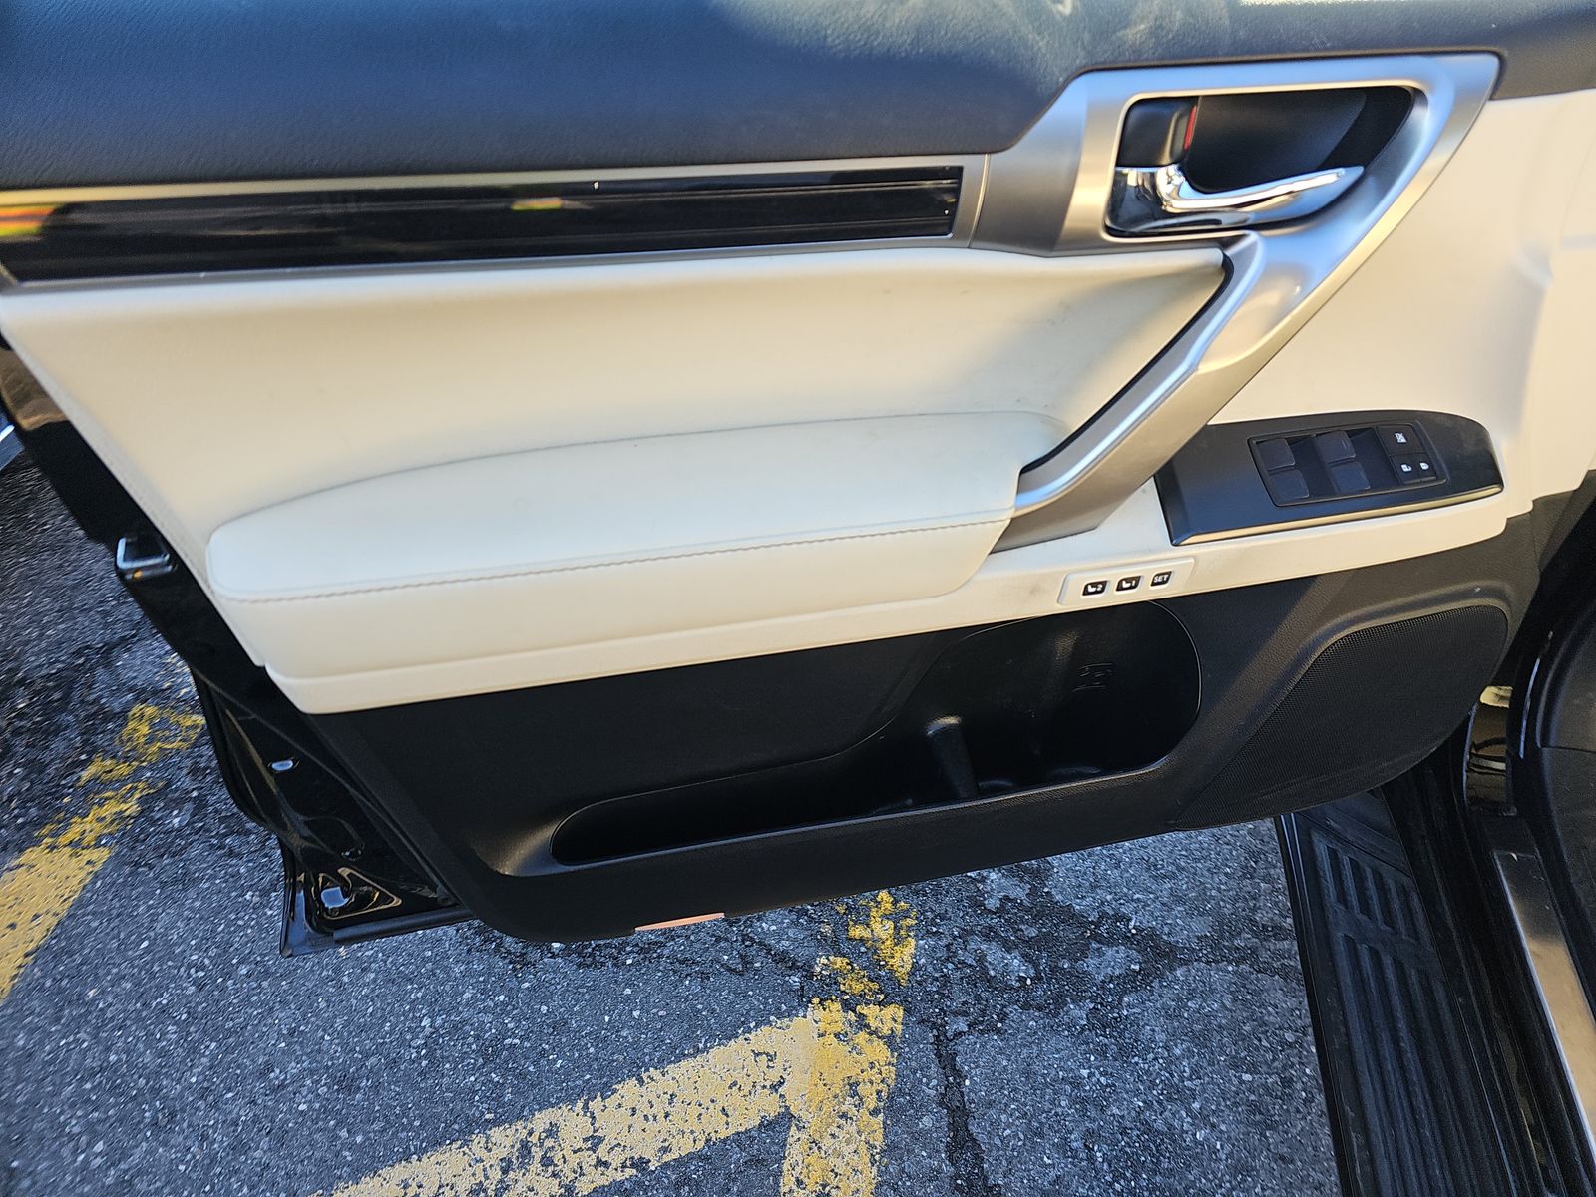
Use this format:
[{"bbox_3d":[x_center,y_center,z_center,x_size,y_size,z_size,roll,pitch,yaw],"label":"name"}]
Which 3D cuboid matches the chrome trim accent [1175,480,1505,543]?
[{"bbox_3d":[0.378,-0.060,0.733,0.263,0.010,0.013,-9,45,-12],"label":"chrome trim accent"}]

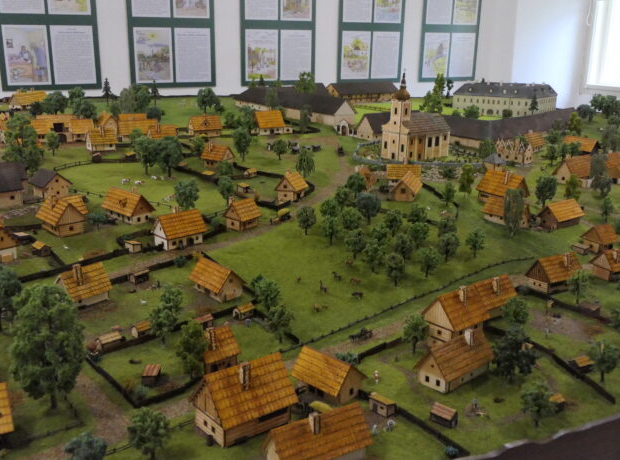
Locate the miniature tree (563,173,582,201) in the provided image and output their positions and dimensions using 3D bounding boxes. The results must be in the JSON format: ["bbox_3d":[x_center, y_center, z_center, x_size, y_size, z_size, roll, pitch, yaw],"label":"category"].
[{"bbox_3d":[0.957,-0.151,2.306,0.066,0.098,0.066,1,17,0],"label":"miniature tree"}]

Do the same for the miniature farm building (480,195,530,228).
[{"bbox_3d":[0.554,-0.051,1.785,0.118,0.062,0.056,17,24,41],"label":"miniature farm building"}]

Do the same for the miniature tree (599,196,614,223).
[{"bbox_3d":[0.963,-0.065,2.054,0.045,0.086,0.045,1,17,0],"label":"miniature tree"}]

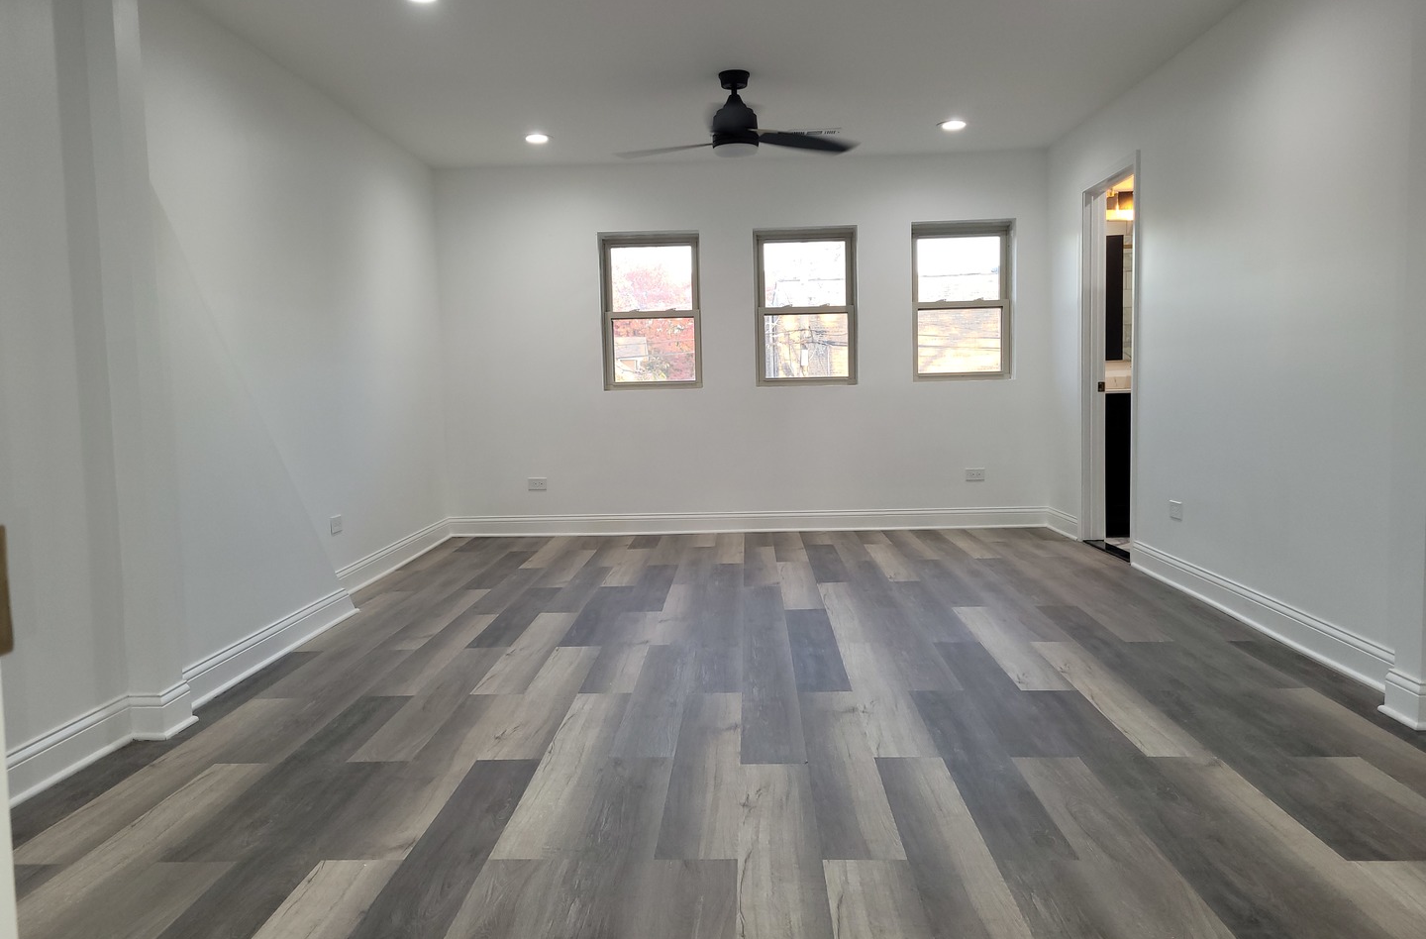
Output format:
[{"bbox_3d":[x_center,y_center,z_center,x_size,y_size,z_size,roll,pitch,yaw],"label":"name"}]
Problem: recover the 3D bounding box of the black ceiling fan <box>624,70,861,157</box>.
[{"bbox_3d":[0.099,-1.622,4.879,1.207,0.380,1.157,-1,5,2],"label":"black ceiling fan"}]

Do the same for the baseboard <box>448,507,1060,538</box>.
[{"bbox_3d":[0.208,0.343,6.973,3.893,0.139,0.030,-1,5,2],"label":"baseboard"}]

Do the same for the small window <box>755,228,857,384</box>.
[{"bbox_3d":[0.601,-1.045,6.921,0.639,0.996,0.111,-1,5,2],"label":"small window"}]

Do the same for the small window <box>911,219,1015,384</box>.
[{"bbox_3d":[1.604,-1.078,6.883,0.639,1.001,0.111,-1,5,2],"label":"small window"}]

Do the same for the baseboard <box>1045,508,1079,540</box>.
[{"bbox_3d":[2.159,0.330,6.610,0.030,0.137,0.563,-1,5,2],"label":"baseboard"}]

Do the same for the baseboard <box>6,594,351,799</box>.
[{"bbox_3d":[-1.637,0.667,3.692,0.151,0.135,2.253,-1,5,2],"label":"baseboard"}]

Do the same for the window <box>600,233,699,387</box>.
[{"bbox_3d":[-0.397,-1.022,6.958,0.639,1.001,0.111,-1,5,2],"label":"window"}]

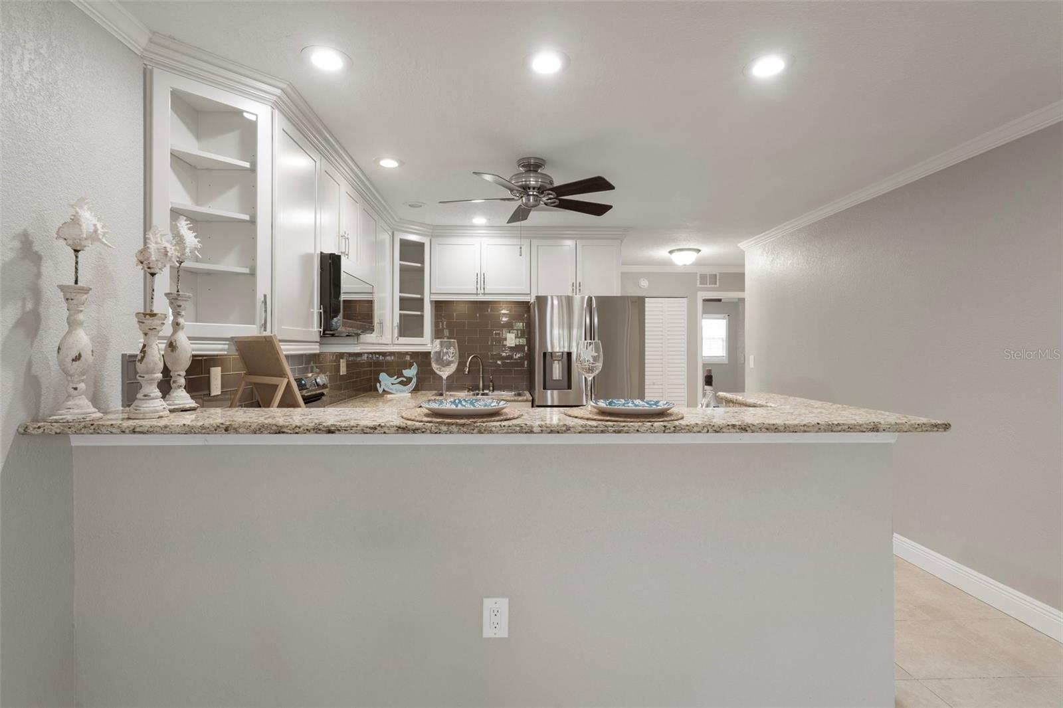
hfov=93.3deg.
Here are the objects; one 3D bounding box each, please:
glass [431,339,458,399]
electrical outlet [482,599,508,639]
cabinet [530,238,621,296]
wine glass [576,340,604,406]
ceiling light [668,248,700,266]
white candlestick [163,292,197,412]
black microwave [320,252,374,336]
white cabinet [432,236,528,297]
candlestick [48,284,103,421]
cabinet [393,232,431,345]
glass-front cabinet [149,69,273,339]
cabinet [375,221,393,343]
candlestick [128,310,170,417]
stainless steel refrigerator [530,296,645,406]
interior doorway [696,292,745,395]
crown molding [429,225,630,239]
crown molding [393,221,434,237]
[{"bbox_3d":[-0.282,0.068,1.638,0.090,0.226,0.090,0,1,-3],"label":"glass"},{"bbox_3d":[-0.113,0.837,1.585,0.079,0.124,0.009,0,0,-2],"label":"electrical outlet"},{"bbox_3d":[0.413,-0.801,4.949,0.876,0.600,0.330,0,1,-3],"label":"cabinet"},{"bbox_3d":[0.190,0.069,1.640,0.090,0.226,0.090,0,1,-3],"label":"wine glass"},{"bbox_3d":[1.711,-1.065,5.604,0.350,0.174,0.350,0,0,-2],"label":"ceiling light"},{"bbox_3d":[-1.174,-0.007,1.675,0.104,0.387,0.104,0,1,-3],"label":"white candlestick"},{"bbox_3d":[-1.273,-0.317,3.065,0.435,0.435,0.750,0,1,-3],"label":"black microwave"},{"bbox_3d":[-0.466,-0.785,4.724,0.895,0.529,0.372,0,0,-2],"label":"white cabinet"},{"bbox_3d":[-1.331,-0.007,1.464,0.120,0.390,0.120,0,0,-2],"label":"candlestick"},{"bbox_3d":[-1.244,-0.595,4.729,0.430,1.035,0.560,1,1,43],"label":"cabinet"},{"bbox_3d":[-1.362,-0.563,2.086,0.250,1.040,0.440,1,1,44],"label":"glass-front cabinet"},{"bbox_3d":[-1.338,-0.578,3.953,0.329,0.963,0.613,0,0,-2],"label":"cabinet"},{"bbox_3d":[-1.155,0.032,1.519,0.100,0.312,0.100,0,1,-3],"label":"candlestick"},{"bbox_3d":[0.470,0.412,4.510,0.913,1.780,0.794,0,0,-2],"label":"stainless steel refrigerator"},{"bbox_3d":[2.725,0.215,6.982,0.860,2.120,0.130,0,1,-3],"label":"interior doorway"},{"bbox_3d":[-0.010,-1.102,4.547,1.819,0.100,0.065,0,0,-2],"label":"crown molding"},{"bbox_3d":[-1.022,-1.105,4.376,0.390,0.098,0.080,0,0,-45],"label":"crown molding"}]

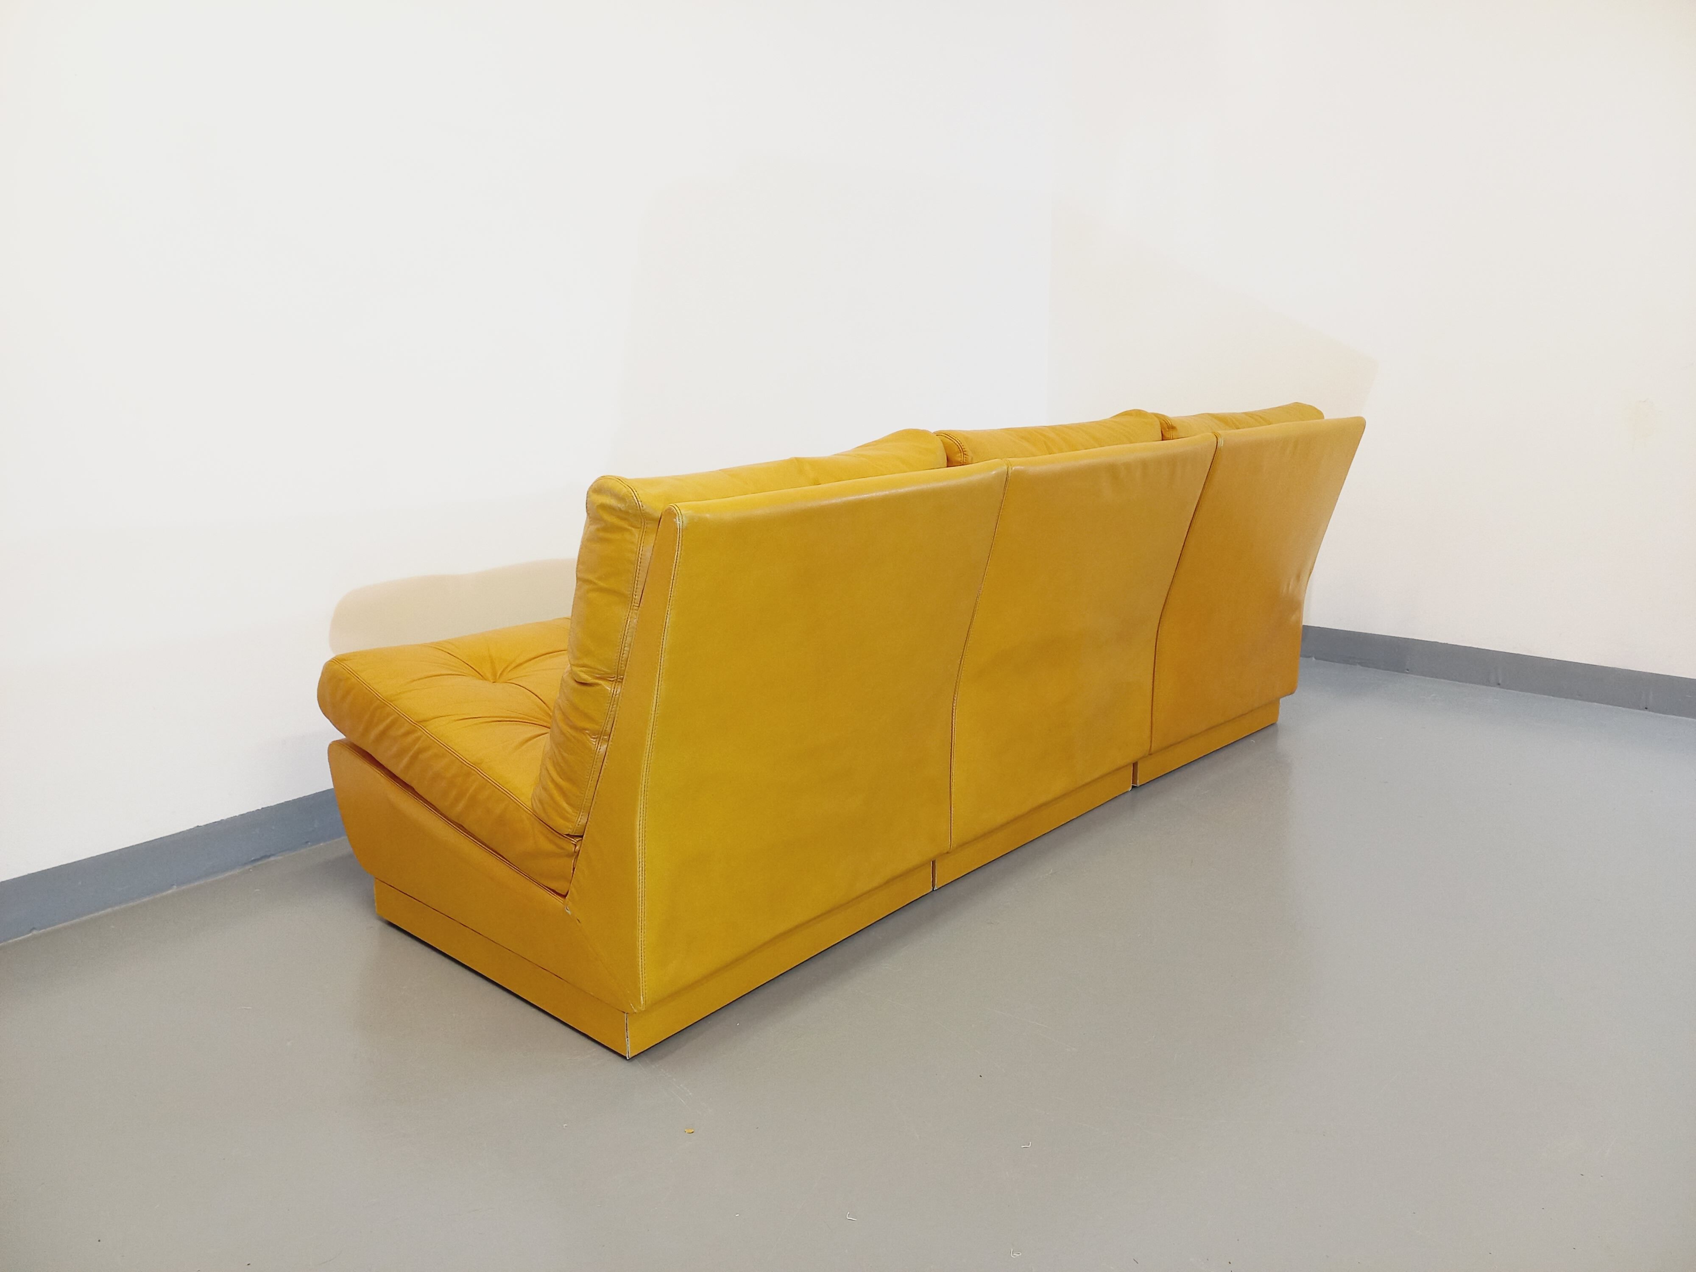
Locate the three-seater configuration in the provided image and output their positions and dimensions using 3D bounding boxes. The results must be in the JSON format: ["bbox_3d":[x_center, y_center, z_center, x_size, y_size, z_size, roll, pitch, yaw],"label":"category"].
[{"bbox_3d":[0.143,-0.041,2.510,0.985,0.793,2.086,11,17,42],"label":"three-seater configuration"}]

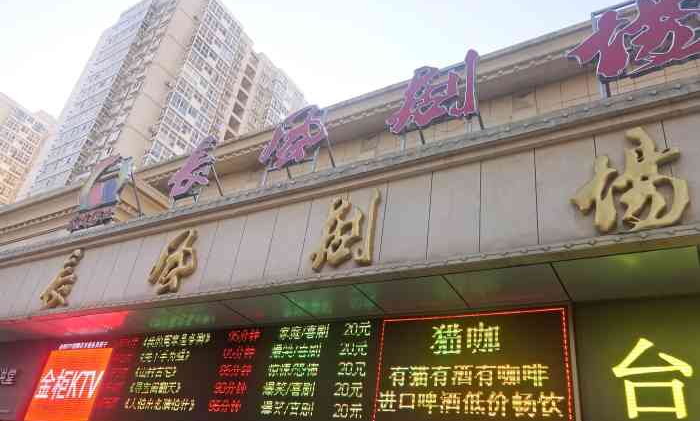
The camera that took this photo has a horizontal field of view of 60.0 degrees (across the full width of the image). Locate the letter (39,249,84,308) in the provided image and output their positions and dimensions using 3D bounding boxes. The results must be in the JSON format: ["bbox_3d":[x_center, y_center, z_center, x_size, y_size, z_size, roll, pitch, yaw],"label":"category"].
[{"bbox_3d":[-4.992,1.199,10.665,0.896,1.054,0.130,-11,-36,31],"label":"letter"}]

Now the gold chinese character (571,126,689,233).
[{"bbox_3d":[2.668,-0.276,5.885,1.022,1.154,0.130,-11,-36,31],"label":"gold chinese character"}]

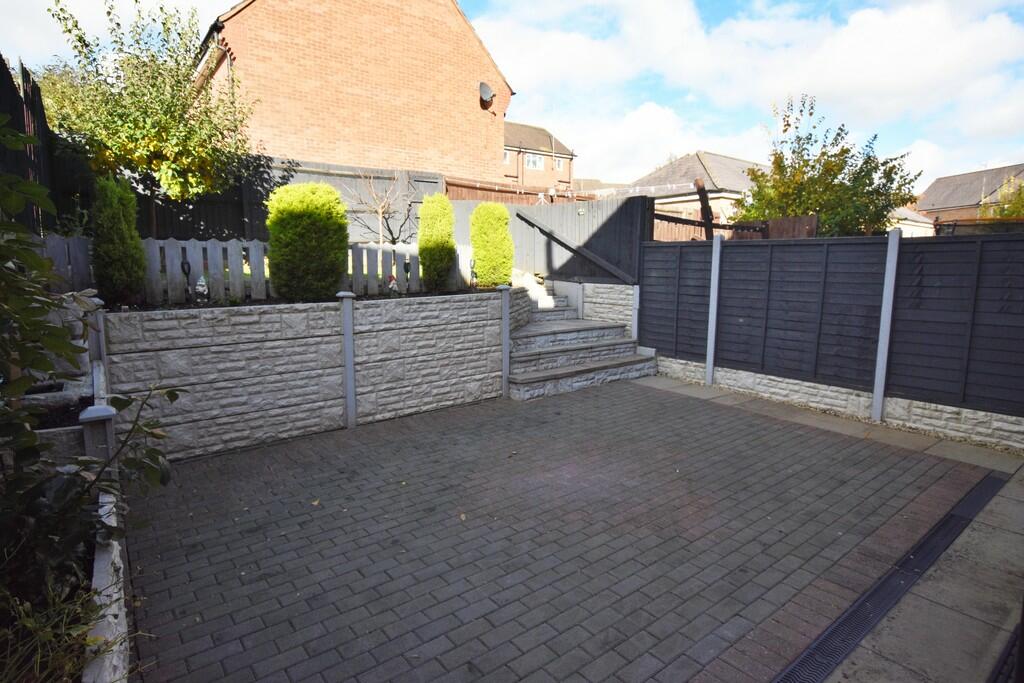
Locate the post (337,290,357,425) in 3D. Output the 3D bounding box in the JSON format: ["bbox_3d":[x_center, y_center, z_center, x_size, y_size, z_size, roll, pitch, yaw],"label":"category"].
[{"bbox_3d":[-1.584,0.182,5.205,0.140,1.325,0.130,-6,11,-38],"label":"post"}]

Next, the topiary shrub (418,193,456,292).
[{"bbox_3d":[-0.878,-1.147,6.378,0.410,1.160,0.410,0,8,0],"label":"topiary shrub"}]

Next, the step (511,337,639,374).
[{"bbox_3d":[0.848,0.171,7.314,2.200,0.232,0.280,-6,10,-37],"label":"step"}]

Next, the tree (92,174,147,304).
[{"bbox_3d":[-3.267,-0.820,4.461,0.390,1.070,0.380,-6,11,-38],"label":"tree"}]

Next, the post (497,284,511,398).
[{"bbox_3d":[-0.081,0.003,6.203,0.130,1.300,0.130,-6,10,-36],"label":"post"}]

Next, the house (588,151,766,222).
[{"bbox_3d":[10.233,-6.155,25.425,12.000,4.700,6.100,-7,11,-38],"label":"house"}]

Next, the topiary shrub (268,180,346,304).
[{"bbox_3d":[-2.038,-0.979,5.409,0.740,1.150,0.600,-6,11,-38],"label":"topiary shrub"}]

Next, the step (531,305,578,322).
[{"bbox_3d":[0.591,-0.422,8.650,1.000,0.180,0.320,-6,10,-37],"label":"step"}]

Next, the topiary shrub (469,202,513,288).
[{"bbox_3d":[-0.263,-1.162,6.563,0.530,1.020,0.530,0,8,0],"label":"topiary shrub"}]

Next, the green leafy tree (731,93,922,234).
[{"bbox_3d":[6.421,-2.945,11.019,3.700,4.100,3.600,-6,10,-36],"label":"green leafy tree"}]

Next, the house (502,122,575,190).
[{"bbox_3d":[-1.781,-14.068,44.565,11.000,7.800,7.400,-6,10,-36],"label":"house"}]

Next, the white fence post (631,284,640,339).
[{"bbox_3d":[1.760,-0.417,7.755,0.100,0.770,0.100,-6,10,-36],"label":"white fence post"}]

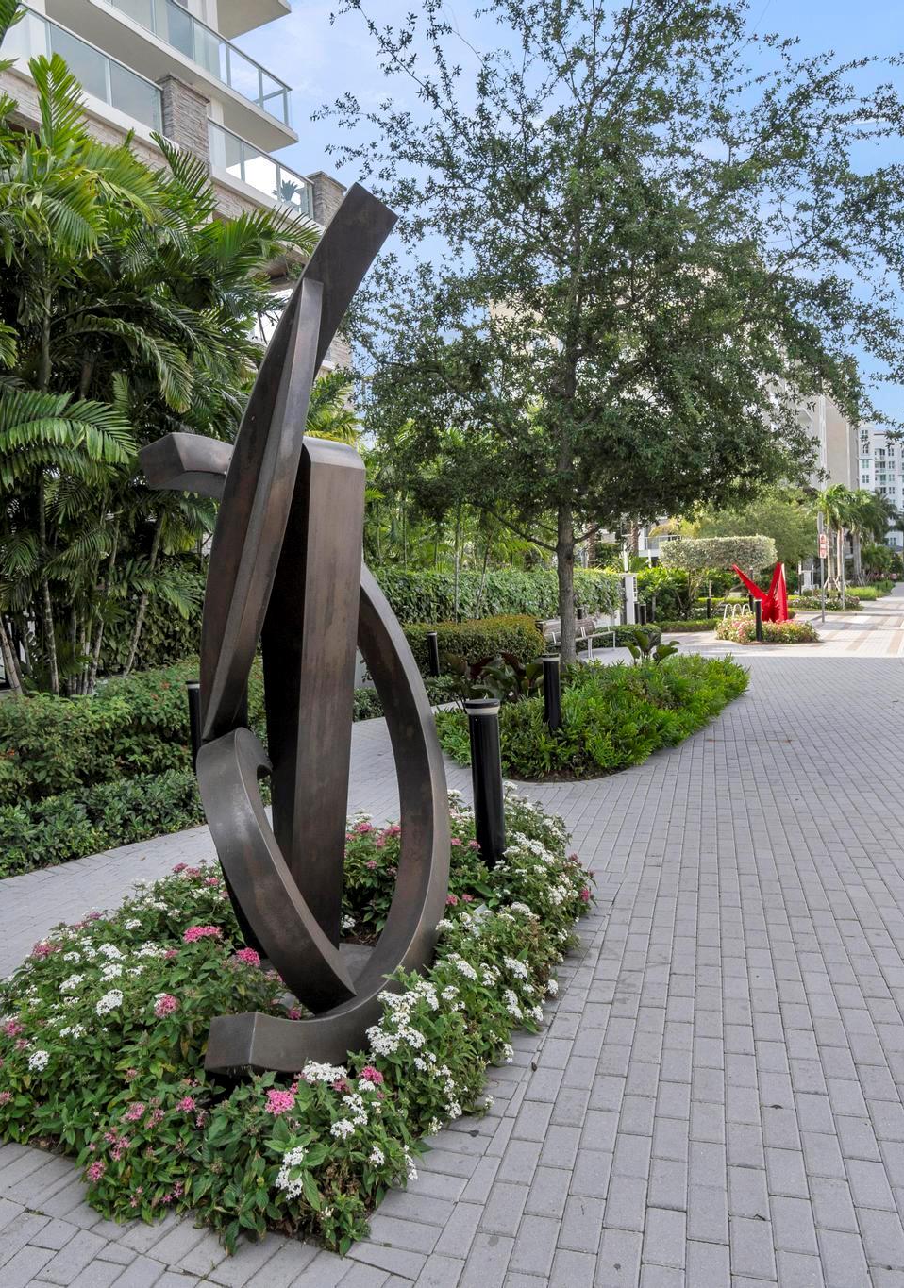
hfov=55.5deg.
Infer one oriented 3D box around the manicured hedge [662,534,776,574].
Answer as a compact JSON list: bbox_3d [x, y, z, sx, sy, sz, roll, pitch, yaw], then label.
[{"bbox_3d":[9.234,-3.025,29.874,3.900,1.300,1.800,-2,3,18],"label":"manicured hedge"}]

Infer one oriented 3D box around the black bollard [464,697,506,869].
[{"bbox_3d":[0.192,0.810,4.355,0.180,1.037,0.180,-3,3,2],"label":"black bollard"}]

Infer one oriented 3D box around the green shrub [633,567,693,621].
[{"bbox_3d":[6.809,-1.494,27.943,2.000,2.100,1.800,-2,3,18],"label":"green shrub"}]

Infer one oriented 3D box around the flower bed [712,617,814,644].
[{"bbox_3d":[8.318,-0.342,23.117,2.600,0.540,3.300,-2,3,17],"label":"flower bed"}]

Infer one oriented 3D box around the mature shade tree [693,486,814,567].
[{"bbox_3d":[16.810,-5.335,48.056,7.600,7.031,7.400,-2,3,20],"label":"mature shade tree"}]

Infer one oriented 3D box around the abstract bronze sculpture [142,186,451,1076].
[{"bbox_3d":[-0.587,-0.157,3.344,1.120,3.115,1.100,-4,3,-10],"label":"abstract bronze sculpture"}]

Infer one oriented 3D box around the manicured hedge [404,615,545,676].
[{"bbox_3d":[0.377,0.121,16.415,2.700,1.196,3.000,-3,3,1],"label":"manicured hedge"}]

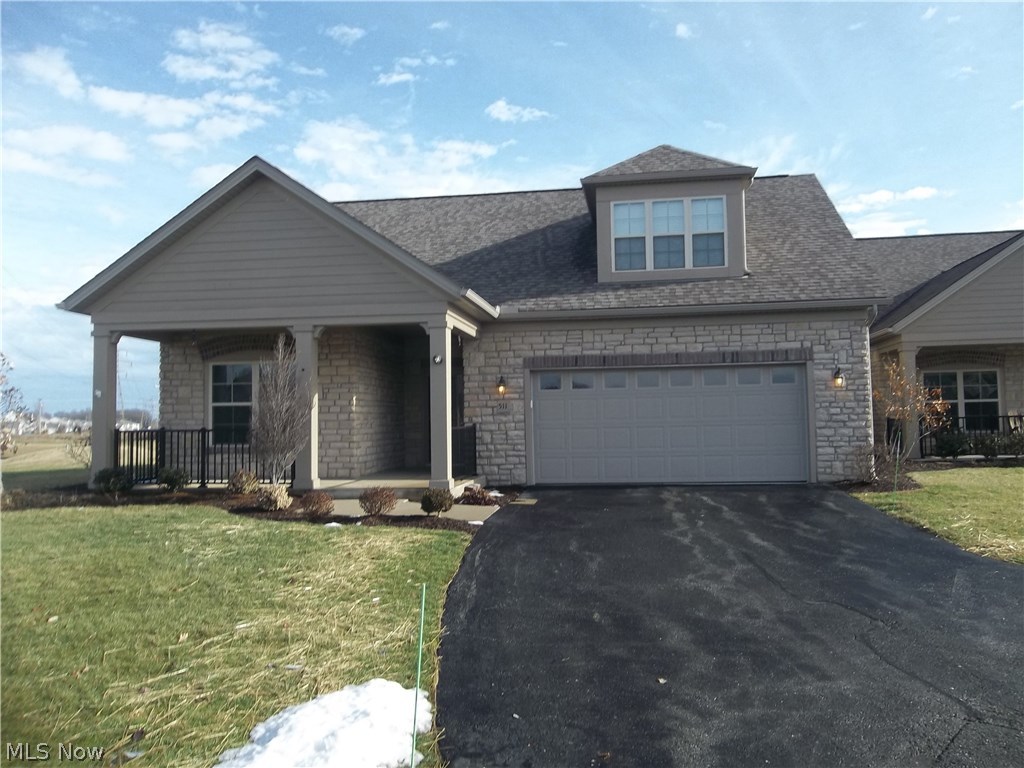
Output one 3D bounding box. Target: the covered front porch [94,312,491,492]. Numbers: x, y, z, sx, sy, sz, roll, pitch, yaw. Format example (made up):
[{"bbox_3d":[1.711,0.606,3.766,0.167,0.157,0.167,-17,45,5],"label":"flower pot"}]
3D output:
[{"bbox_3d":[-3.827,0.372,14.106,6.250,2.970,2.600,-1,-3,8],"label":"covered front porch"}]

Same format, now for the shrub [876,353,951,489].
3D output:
[{"bbox_3d":[7.271,0.635,14.500,1.380,2.269,1.300,-1,-3,8],"label":"shrub"}]

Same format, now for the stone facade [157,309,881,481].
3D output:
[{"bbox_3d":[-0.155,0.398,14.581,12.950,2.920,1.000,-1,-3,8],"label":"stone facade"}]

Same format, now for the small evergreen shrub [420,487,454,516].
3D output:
[{"bbox_3d":[-1.012,1.617,10.850,0.462,0.394,0.440,-1,-3,8],"label":"small evergreen shrub"}]

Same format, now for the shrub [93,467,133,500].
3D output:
[{"bbox_3d":[-6.411,1.585,12.850,0.676,0.515,0.600,-1,-3,8],"label":"shrub"}]

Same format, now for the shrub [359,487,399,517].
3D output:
[{"bbox_3d":[-1.830,1.618,10.950,0.548,0.425,0.500,-1,-3,8],"label":"shrub"}]

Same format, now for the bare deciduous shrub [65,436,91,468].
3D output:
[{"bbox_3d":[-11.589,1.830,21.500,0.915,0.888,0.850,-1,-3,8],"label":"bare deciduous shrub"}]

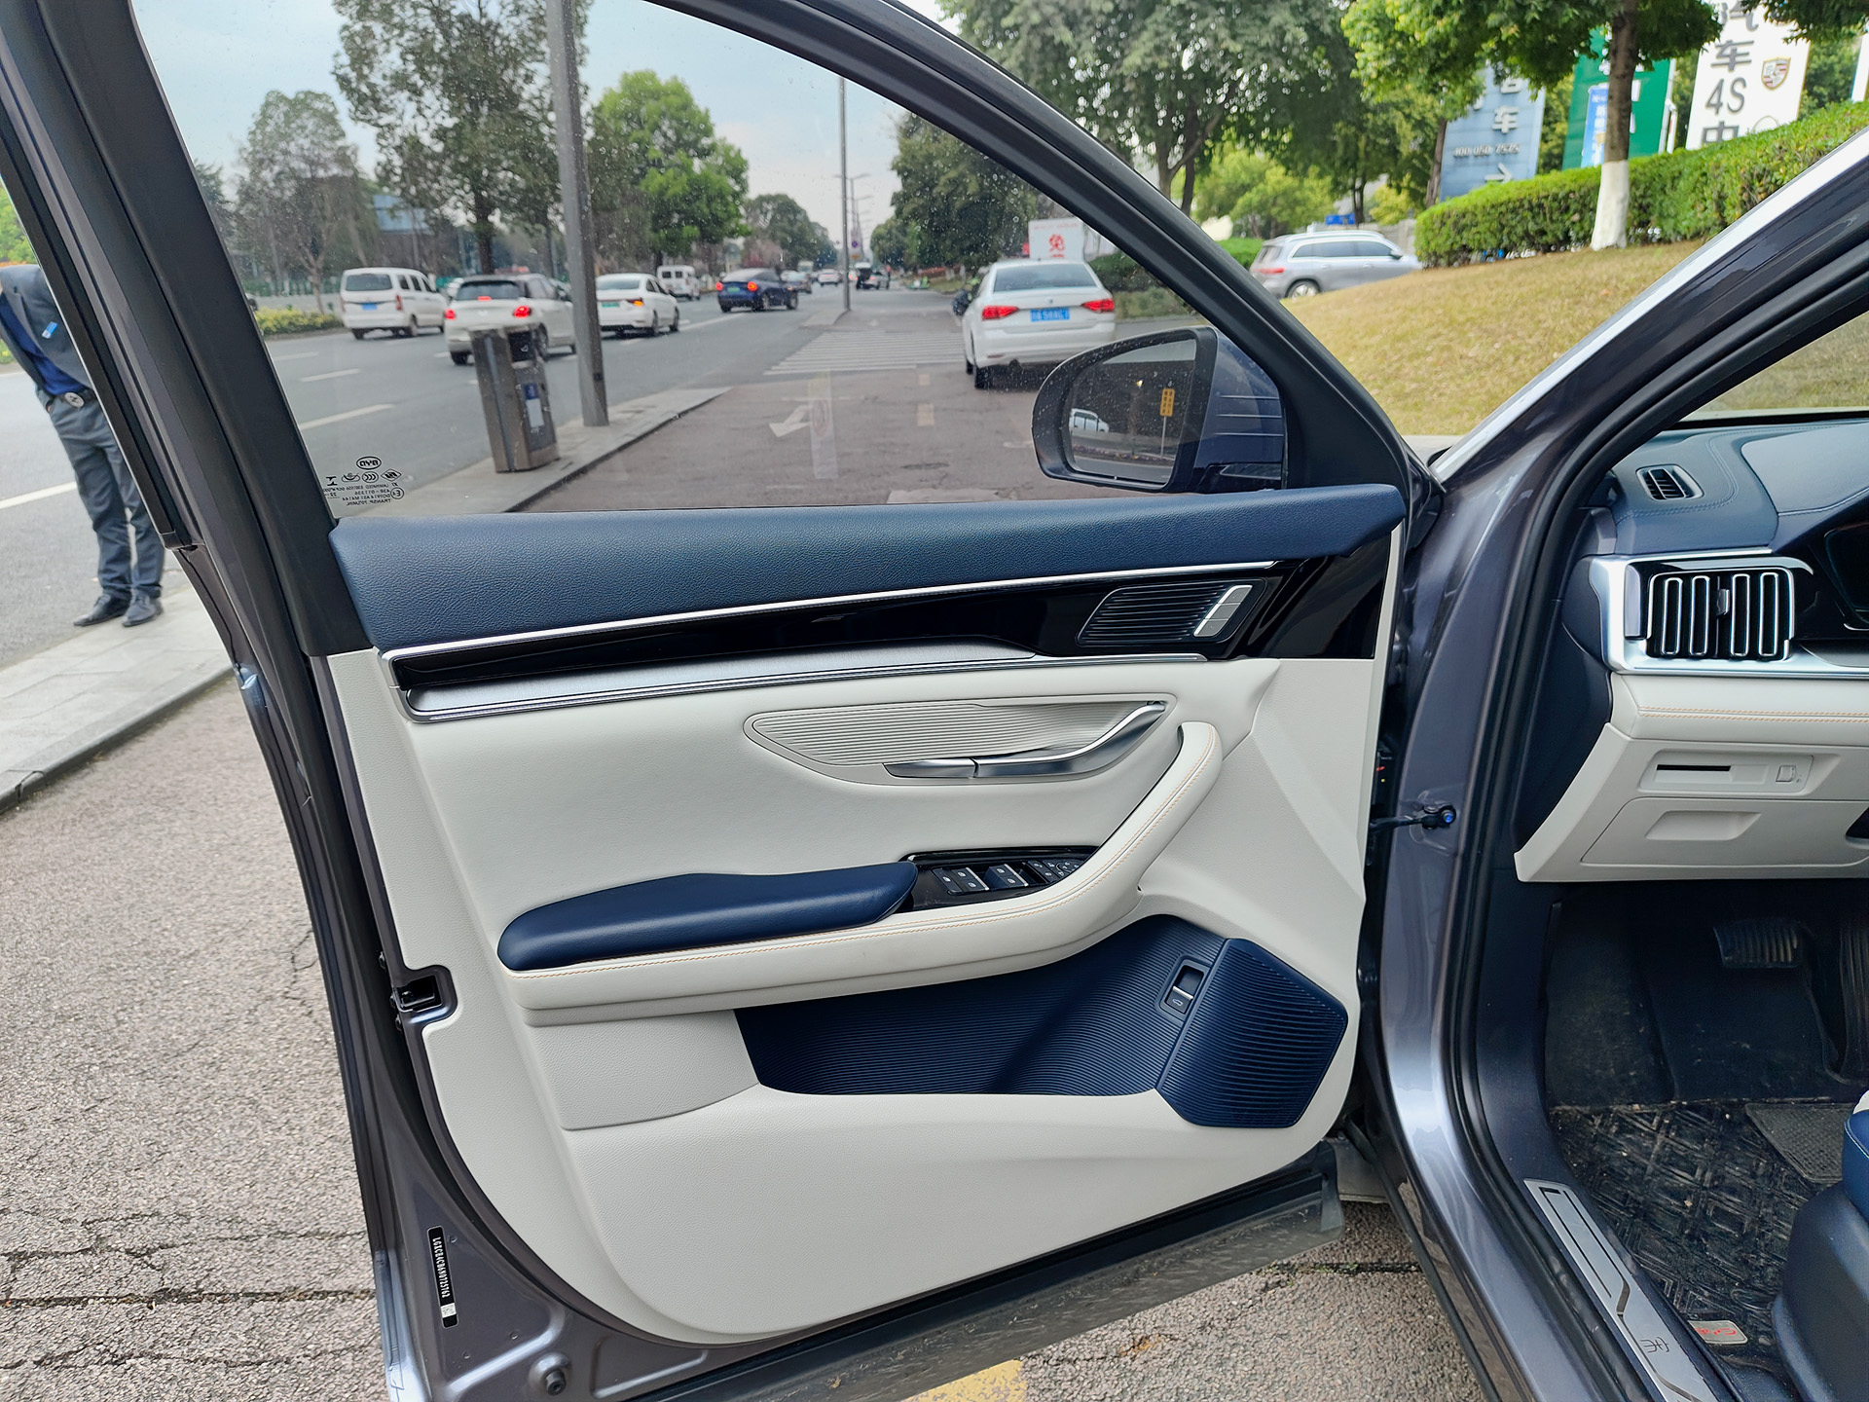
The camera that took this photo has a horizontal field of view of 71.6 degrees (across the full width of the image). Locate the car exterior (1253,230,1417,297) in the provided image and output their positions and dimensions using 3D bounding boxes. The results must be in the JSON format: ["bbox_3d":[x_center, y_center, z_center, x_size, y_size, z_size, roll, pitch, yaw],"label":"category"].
[{"bbox_3d":[9.225,-9.284,28.034,4.630,1.670,1.840,-1,19,1],"label":"car exterior"}]

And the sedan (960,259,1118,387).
[{"bbox_3d":[1.327,-5.151,17.497,1.780,1.480,4.580,-2,19,-1],"label":"sedan"}]

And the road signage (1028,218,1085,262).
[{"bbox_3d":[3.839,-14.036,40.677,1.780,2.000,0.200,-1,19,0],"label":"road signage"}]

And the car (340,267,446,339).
[{"bbox_3d":[-15.562,-11.571,37.582,1.680,1.930,4.350,-2,19,-3],"label":"car"}]

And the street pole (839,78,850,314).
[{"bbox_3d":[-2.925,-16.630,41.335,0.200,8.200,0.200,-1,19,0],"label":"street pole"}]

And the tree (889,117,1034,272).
[{"bbox_3d":[1.853,-31.391,80.194,8.840,10.900,8.470,-1,19,0],"label":"tree"}]

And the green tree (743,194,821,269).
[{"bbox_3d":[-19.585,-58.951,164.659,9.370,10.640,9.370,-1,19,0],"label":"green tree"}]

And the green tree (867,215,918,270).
[{"bbox_3d":[-5.001,-54.532,155.708,6.530,7.130,6.530,-1,19,0],"label":"green tree"}]

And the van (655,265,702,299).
[{"bbox_3d":[-14.674,-24.144,74.817,1.720,1.950,4.400,-1,19,0],"label":"van"}]

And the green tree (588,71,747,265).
[{"bbox_3d":[-17.505,-33.922,85.522,9.360,13.550,9.360,-1,19,0],"label":"green tree"}]

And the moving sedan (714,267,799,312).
[{"bbox_3d":[-6.971,-16.260,51.287,1.860,1.570,4.500,4,19,15],"label":"moving sedan"}]

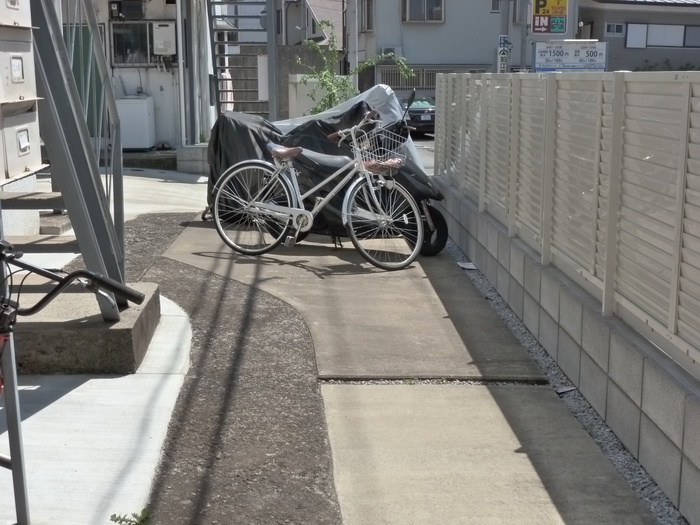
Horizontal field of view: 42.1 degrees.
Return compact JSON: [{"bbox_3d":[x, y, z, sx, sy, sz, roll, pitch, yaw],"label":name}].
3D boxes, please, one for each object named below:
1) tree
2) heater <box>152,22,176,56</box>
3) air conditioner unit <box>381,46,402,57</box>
[{"bbox_3d":[0.088,-2.701,14.500,1.850,2.270,1.550,0,12,0],"label":"tree"},{"bbox_3d":[-3.043,-3.673,14.950,0.355,0.535,0.210,-1,12,-2],"label":"heater"},{"bbox_3d":[1.672,-8.222,35.800,0.790,0.540,0.290,-1,12,-1],"label":"air conditioner unit"}]

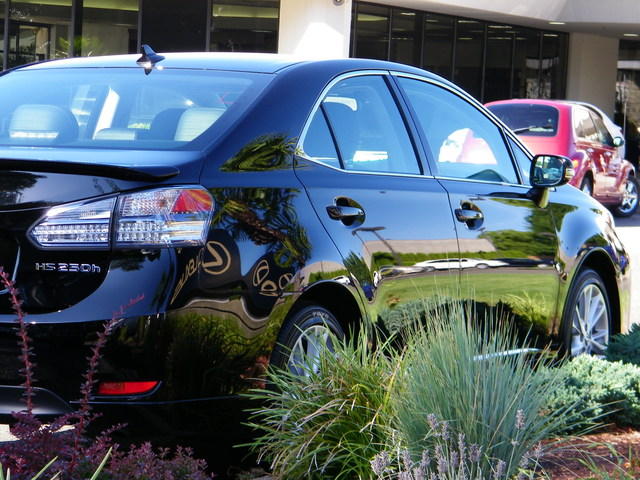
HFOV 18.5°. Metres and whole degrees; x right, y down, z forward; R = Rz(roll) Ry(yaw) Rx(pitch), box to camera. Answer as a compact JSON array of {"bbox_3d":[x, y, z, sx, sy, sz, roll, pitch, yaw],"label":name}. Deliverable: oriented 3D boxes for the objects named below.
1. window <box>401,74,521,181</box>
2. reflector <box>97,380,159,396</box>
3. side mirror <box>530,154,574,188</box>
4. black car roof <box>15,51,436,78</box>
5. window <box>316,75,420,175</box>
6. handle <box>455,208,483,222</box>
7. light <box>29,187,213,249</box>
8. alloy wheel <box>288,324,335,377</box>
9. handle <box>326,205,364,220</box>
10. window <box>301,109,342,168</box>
[{"bbox_3d":[0.570,-0.425,7.808,0.040,0.443,0.854,-23,-9,26],"label":"window"},{"bbox_3d":[-0.565,0.436,5.769,0.175,0.043,0.070,2,3,-1],"label":"reflector"},{"bbox_3d":[0.969,-0.289,8.200,0.190,0.137,0.110,4,4,27],"label":"side mirror"},{"bbox_3d":[-0.329,-0.667,7.594,1.160,0.130,1.400,4,4,27],"label":"black car roof"},{"bbox_3d":[0.164,-0.420,7.038,0.040,0.398,0.651,-23,-9,26],"label":"window"},{"bbox_3d":[0.564,-0.092,7.448,0.048,0.050,0.210,4,4,27],"label":"handle"},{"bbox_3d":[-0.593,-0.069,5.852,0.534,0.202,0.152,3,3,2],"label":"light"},{"bbox_3d":[-0.075,0.514,6.494,0.170,0.470,0.470,4,4,27],"label":"alloy wheel"},{"bbox_3d":[0.088,-0.087,6.520,0.048,0.050,0.210,4,4,27],"label":"handle"},{"bbox_3d":[-0.014,-0.350,6.647,0.030,0.230,0.263,-23,-9,26],"label":"window"}]

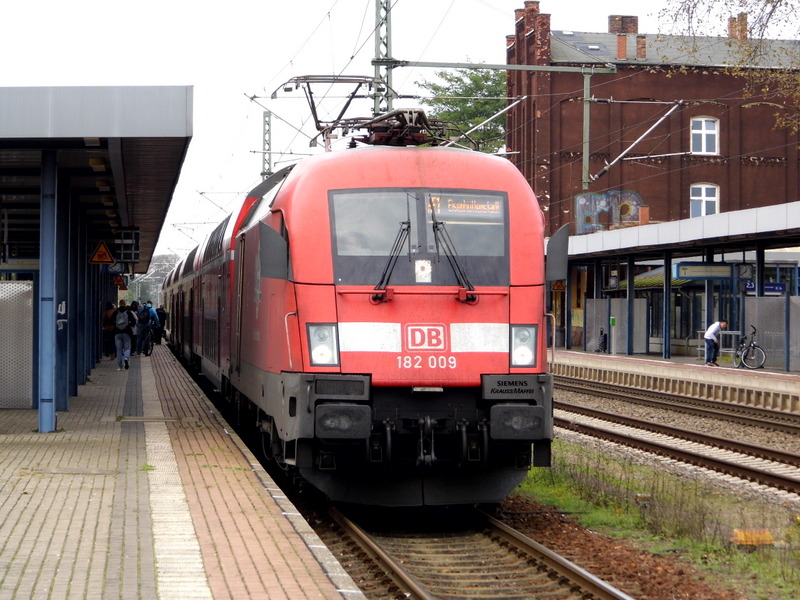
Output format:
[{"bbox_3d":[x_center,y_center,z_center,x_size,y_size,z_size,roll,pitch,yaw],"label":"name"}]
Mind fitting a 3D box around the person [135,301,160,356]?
[{"bbox_3d":[-8.219,0.923,99.500,0.640,1.760,0.520,0,0,6],"label":"person"}]

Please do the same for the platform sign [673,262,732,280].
[{"bbox_3d":[8.969,-0.841,90.000,1.680,0.520,0.550,0,0,-5],"label":"platform sign"}]

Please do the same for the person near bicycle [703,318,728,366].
[{"bbox_3d":[9.213,1.266,88.800,0.720,1.360,0.500,0,0,12],"label":"person near bicycle"}]

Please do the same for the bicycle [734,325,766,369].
[{"bbox_3d":[9.827,1.326,85.900,0.620,1.200,1.600,0,0,-16],"label":"bicycle"}]

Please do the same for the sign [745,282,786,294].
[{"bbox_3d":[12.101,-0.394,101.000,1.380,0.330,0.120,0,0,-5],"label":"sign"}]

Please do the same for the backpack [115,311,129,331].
[{"bbox_3d":[-7.046,0.520,77.400,0.310,0.480,0.200,0,0,-3],"label":"backpack"}]

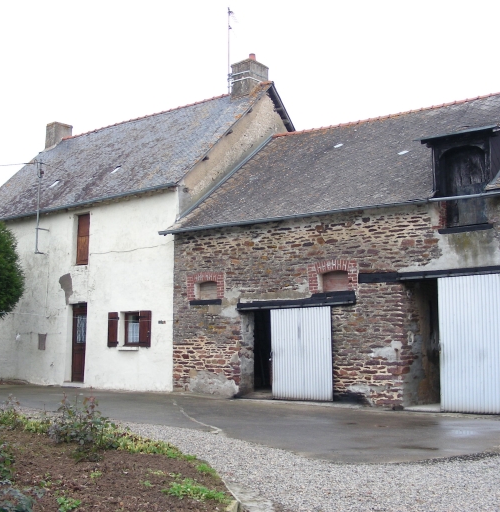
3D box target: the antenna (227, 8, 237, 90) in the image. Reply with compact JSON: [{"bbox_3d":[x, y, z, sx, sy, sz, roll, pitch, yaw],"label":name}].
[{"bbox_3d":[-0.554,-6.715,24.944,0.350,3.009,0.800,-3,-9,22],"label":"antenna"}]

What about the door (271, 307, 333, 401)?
[{"bbox_3d":[1.156,2.187,16.692,1.530,2.020,0.060,-5,-10,34],"label":"door"}]

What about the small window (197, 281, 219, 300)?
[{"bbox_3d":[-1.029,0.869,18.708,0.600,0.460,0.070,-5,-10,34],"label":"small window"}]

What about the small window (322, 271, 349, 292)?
[{"bbox_3d":[1.909,0.574,16.720,0.700,0.480,0.120,-5,-10,34],"label":"small window"}]

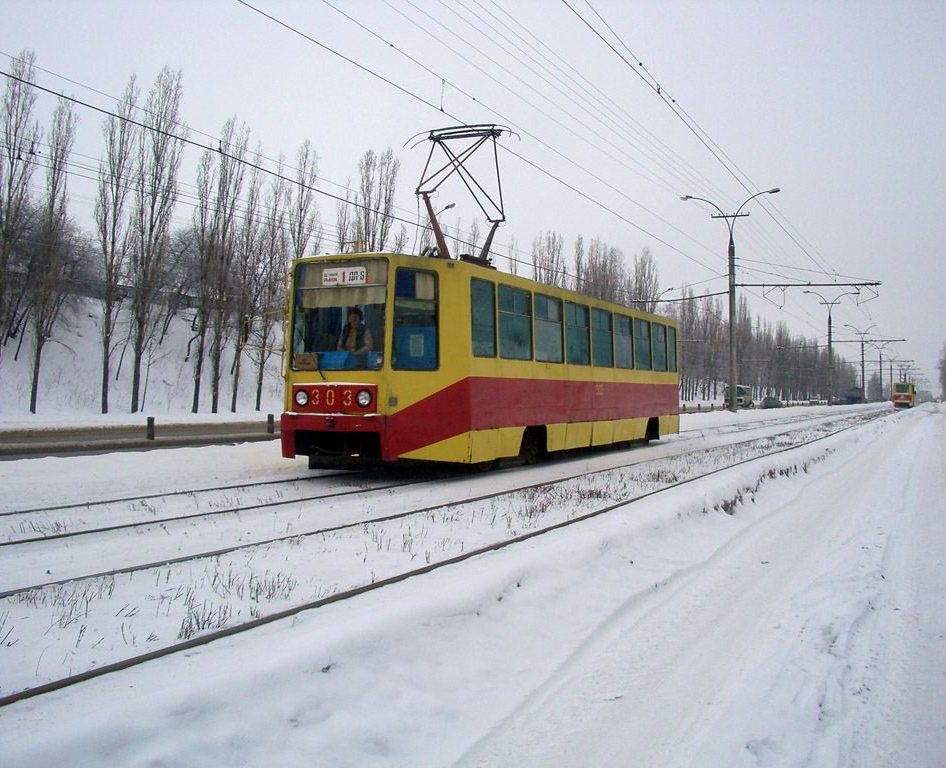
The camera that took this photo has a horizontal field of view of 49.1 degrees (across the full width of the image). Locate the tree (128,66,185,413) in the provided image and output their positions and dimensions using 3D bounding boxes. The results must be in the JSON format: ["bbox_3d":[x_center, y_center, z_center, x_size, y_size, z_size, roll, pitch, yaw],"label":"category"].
[{"bbox_3d":[-18.877,-8.604,61.755,3.170,20.670,3.170,0,-1,-17],"label":"tree"}]

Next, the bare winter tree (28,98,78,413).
[{"bbox_3d":[-22.327,-6.810,54.975,2.420,16.700,2.420,1,-1,-22],"label":"bare winter tree"}]

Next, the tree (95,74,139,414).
[{"bbox_3d":[-20.447,-8.052,59.552,2.400,19.500,2.400,0,-1,-19],"label":"tree"}]

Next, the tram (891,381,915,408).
[{"bbox_3d":[54.364,1.476,130.600,2.550,3.000,14.600,0,-1,24],"label":"tram"}]

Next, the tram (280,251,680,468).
[{"bbox_3d":[1.299,-0.136,19.691,2.550,2.950,14.600,0,-1,25],"label":"tram"}]

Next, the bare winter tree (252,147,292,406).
[{"bbox_3d":[-14.097,-7.259,72.798,2.810,18.320,2.810,0,-1,-11],"label":"bare winter tree"}]

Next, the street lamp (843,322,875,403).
[{"bbox_3d":[56.960,-2.892,152.000,4.600,11.700,0.500,0,-1,24],"label":"street lamp"}]

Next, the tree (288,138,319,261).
[{"bbox_3d":[-12.732,-8.187,77.773,2.570,20.210,2.570,0,-1,-9],"label":"tree"}]

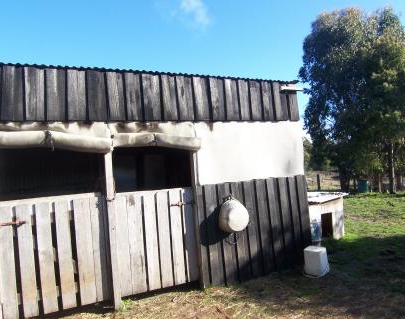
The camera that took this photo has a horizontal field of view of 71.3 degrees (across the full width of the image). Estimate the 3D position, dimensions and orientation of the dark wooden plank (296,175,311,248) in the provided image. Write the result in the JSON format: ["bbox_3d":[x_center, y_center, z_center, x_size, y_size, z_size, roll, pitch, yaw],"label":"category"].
[{"bbox_3d":[1.774,0.988,4.847,0.196,1.442,0.036,-3,-4,-21],"label":"dark wooden plank"}]

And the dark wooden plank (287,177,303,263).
[{"bbox_3d":[1.284,0.850,3.897,0.125,1.210,0.028,-4,-3,-21],"label":"dark wooden plank"}]

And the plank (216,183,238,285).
[{"bbox_3d":[0.320,0.918,3.524,0.165,1.210,0.028,-4,-3,-21],"label":"plank"}]

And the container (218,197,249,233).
[{"bbox_3d":[0.392,0.702,3.458,0.380,0.380,0.270,-4,6,-19],"label":"container"}]

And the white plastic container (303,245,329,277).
[{"bbox_3d":[1.729,1.560,4.319,0.299,0.345,0.299,-1,-6,-41],"label":"white plastic container"}]

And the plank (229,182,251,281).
[{"bbox_3d":[0.595,1.088,4.379,0.211,1.483,0.036,-3,-4,-21],"label":"plank"}]

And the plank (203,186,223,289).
[{"bbox_3d":[0.193,1.112,4.221,0.211,1.463,0.036,-3,-4,-21],"label":"plank"}]

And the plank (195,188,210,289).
[{"bbox_3d":[0.007,0.919,3.405,0.095,1.200,0.028,-4,-3,-21],"label":"plank"}]

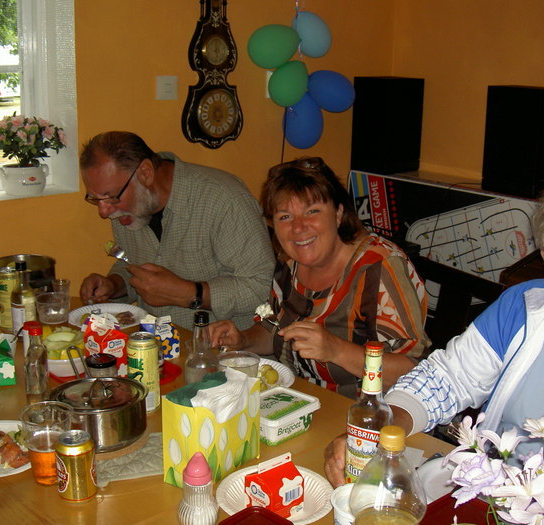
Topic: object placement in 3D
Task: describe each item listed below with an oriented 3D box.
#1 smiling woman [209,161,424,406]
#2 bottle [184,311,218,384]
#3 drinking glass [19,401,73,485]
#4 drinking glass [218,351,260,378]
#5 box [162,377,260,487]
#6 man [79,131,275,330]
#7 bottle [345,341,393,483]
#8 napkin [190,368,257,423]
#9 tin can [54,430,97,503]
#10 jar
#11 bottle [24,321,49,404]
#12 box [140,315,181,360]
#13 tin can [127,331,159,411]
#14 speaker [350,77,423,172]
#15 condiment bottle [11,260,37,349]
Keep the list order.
[{"bbox_3d":[0.134,0.386,1.940,0.530,1.270,0.680,12,18,35],"label":"smiling woman"},{"bbox_3d":[-0.152,0.216,1.721,0.072,0.222,0.072,-1,15,-5],"label":"bottle"},{"bbox_3d":[-0.409,0.333,1.444,0.094,0.128,0.094,-4,15,-17],"label":"drinking glass"},{"bbox_3d":[-0.076,0.262,1.803,0.100,0.085,0.100,1,14,0],"label":"drinking glass"},{"bbox_3d":[-0.108,0.307,1.452,0.077,0.165,0.177,11,17,36],"label":"box"},{"bbox_3d":[-0.254,0.269,2.325,0.560,1.290,0.720,13,19,40],"label":"man"},{"bbox_3d":[0.167,0.277,1.330,0.075,0.291,0.075,1,14,0],"label":"bottle"},{"bbox_3d":[-0.103,0.244,1.453,0.085,0.085,0.145,13,19,39],"label":"napkin"},{"bbox_3d":[-0.340,0.358,1.377,0.066,0.115,0.066,1,15,0],"label":"tin can"},{"bbox_3d":[-0.379,0.261,1.766,0.069,0.095,0.069,1,14,0],"label":"jar"},{"bbox_3d":[-0.541,0.217,1.809,0.047,0.164,0.047,-4,15,-17],"label":"bottle"},{"bbox_3d":[-0.286,0.192,2.032,0.073,0.102,0.070,-8,16,-31],"label":"box"},{"bbox_3d":[-0.278,0.239,1.710,0.066,0.168,0.066,1,14,0],"label":"tin can"},{"bbox_3d":[0.509,-0.601,3.482,0.222,0.396,0.212,-11,18,-39],"label":"speaker"},{"bbox_3d":[-0.677,0.103,2.150,0.064,0.209,0.064,1,15,2],"label":"condiment bottle"}]

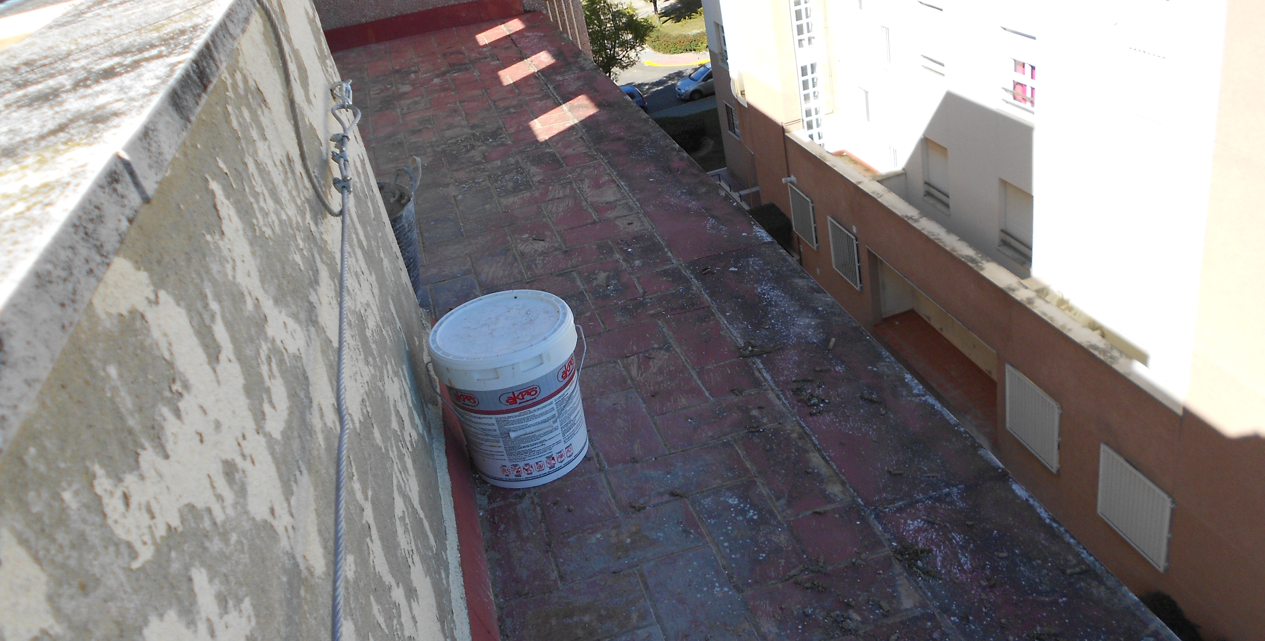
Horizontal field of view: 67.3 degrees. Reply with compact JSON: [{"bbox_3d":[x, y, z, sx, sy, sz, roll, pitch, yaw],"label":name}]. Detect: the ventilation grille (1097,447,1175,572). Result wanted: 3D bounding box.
[{"bbox_3d":[7.391,2.752,14.031,0.070,1.388,1.492,-16,28,-6],"label":"ventilation grille"}]

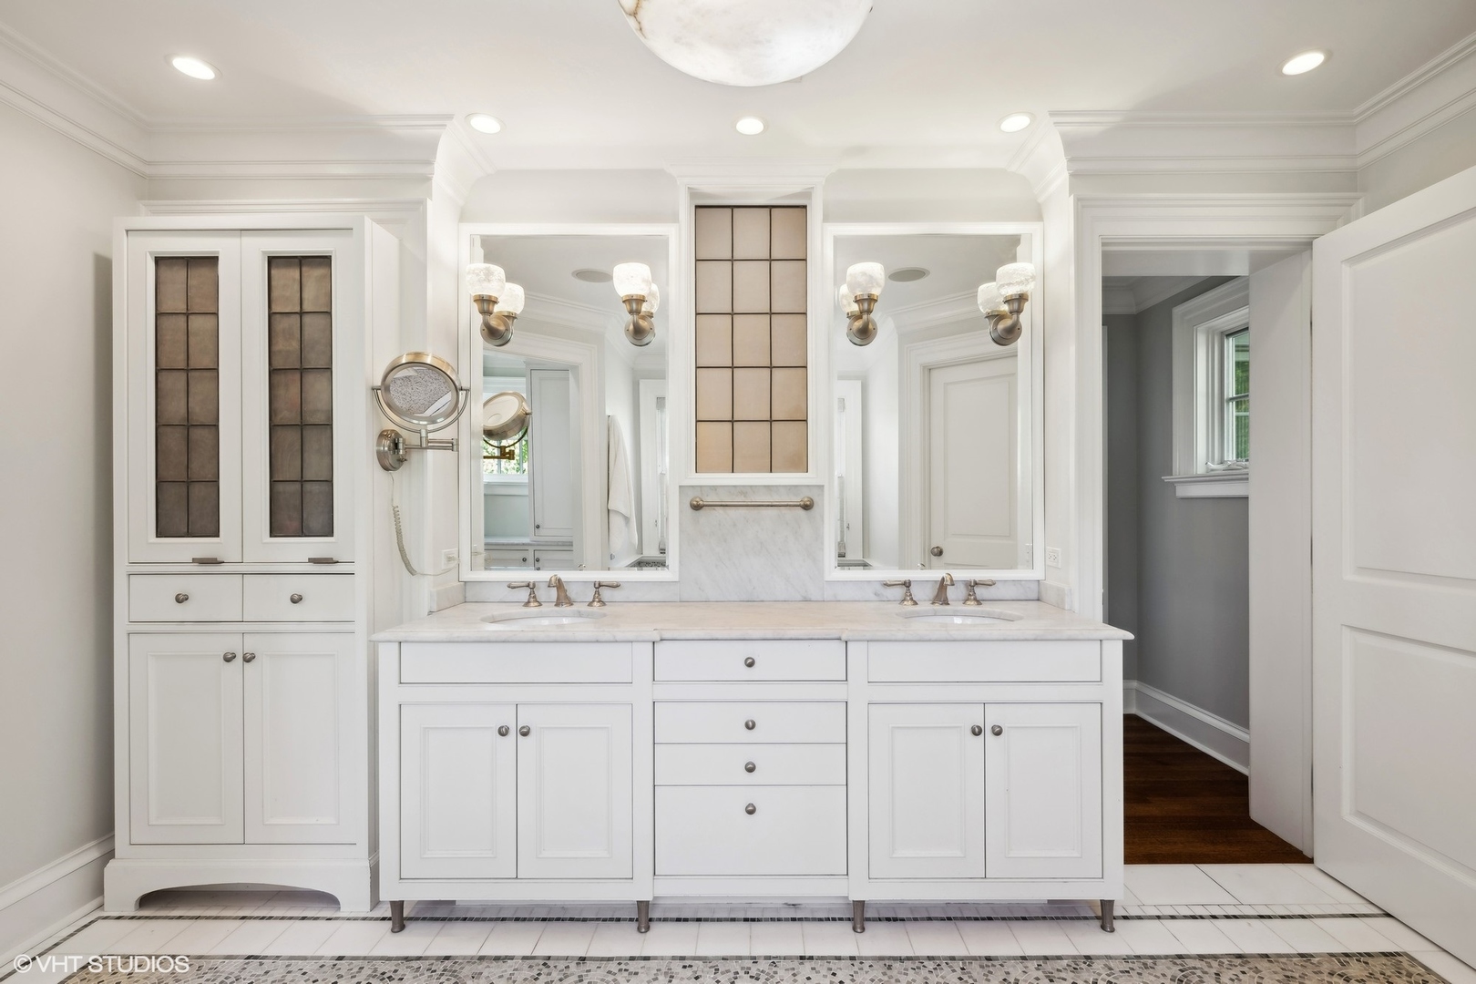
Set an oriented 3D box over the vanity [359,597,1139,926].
[{"bbox_3d":[0.046,0.842,2.155,2.185,0.885,0.535,0,0,1],"label":"vanity"}]

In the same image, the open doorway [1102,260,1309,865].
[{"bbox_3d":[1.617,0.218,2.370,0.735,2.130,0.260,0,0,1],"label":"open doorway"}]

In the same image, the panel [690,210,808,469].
[{"bbox_3d":[0.050,-0.575,2.465,0.425,1.000,0.025,0,0,1],"label":"panel"}]

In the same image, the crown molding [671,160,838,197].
[{"bbox_3d":[0.050,-1.140,2.385,0.620,0.120,0.095,0,0,1],"label":"crown molding"}]

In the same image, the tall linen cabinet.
[{"bbox_3d":[-1.533,0.217,2.160,0.805,2.135,0.330,0,0,1],"label":"tall linen cabinet"}]

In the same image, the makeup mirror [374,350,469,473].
[{"bbox_3d":[-1.005,-0.249,2.090,0.300,0.370,0.240,0,0,-17],"label":"makeup mirror"}]

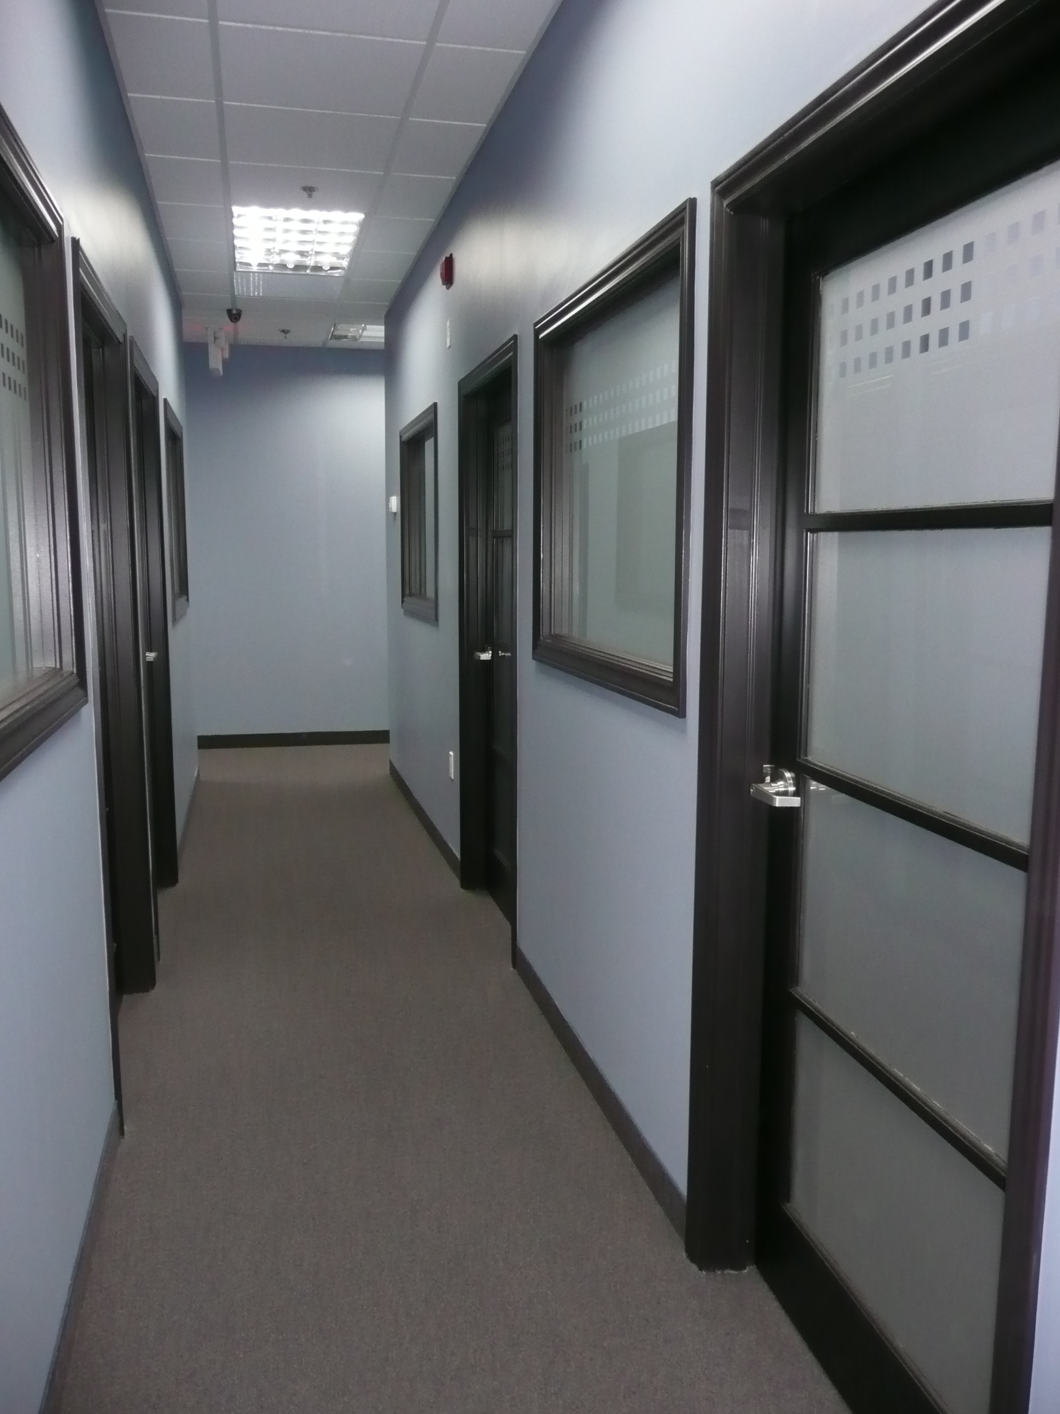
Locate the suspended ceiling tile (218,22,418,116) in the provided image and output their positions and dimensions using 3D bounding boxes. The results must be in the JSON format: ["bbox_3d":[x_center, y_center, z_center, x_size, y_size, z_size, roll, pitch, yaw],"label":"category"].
[{"bbox_3d":[-0.657,-1.982,3.573,0.595,0.020,0.592,-2,8,-13],"label":"suspended ceiling tile"}]

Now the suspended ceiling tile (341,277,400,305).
[{"bbox_3d":[-0.907,-2.382,6.536,0.290,0.020,0.591,-2,8,-13],"label":"suspended ceiling tile"}]

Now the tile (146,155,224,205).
[{"bbox_3d":[-1.379,-2.112,4.588,0.294,0.020,0.591,-2,8,-13],"label":"tile"}]

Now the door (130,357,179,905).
[{"bbox_3d":[-1.472,-0.208,4.311,0.139,2.117,1.054,-2,8,-13],"label":"door"}]

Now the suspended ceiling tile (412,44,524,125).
[{"bbox_3d":[-0.206,-1.978,3.643,0.290,0.020,0.591,-2,8,-13],"label":"suspended ceiling tile"}]

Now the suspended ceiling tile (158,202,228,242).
[{"bbox_3d":[-1.519,-2.193,5.167,0.294,0.020,0.591,-2,8,-13],"label":"suspended ceiling tile"}]

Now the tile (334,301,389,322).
[{"bbox_3d":[-1.049,-2.479,7.167,0.275,0.020,0.592,-2,8,-13],"label":"tile"}]

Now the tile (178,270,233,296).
[{"bbox_3d":[-1.804,-2.371,6.375,0.284,0.020,0.592,-2,8,-13],"label":"tile"}]

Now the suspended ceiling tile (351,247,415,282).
[{"bbox_3d":[-0.770,-2.318,6.004,0.275,0.020,0.592,-2,8,-13],"label":"suspended ceiling tile"}]

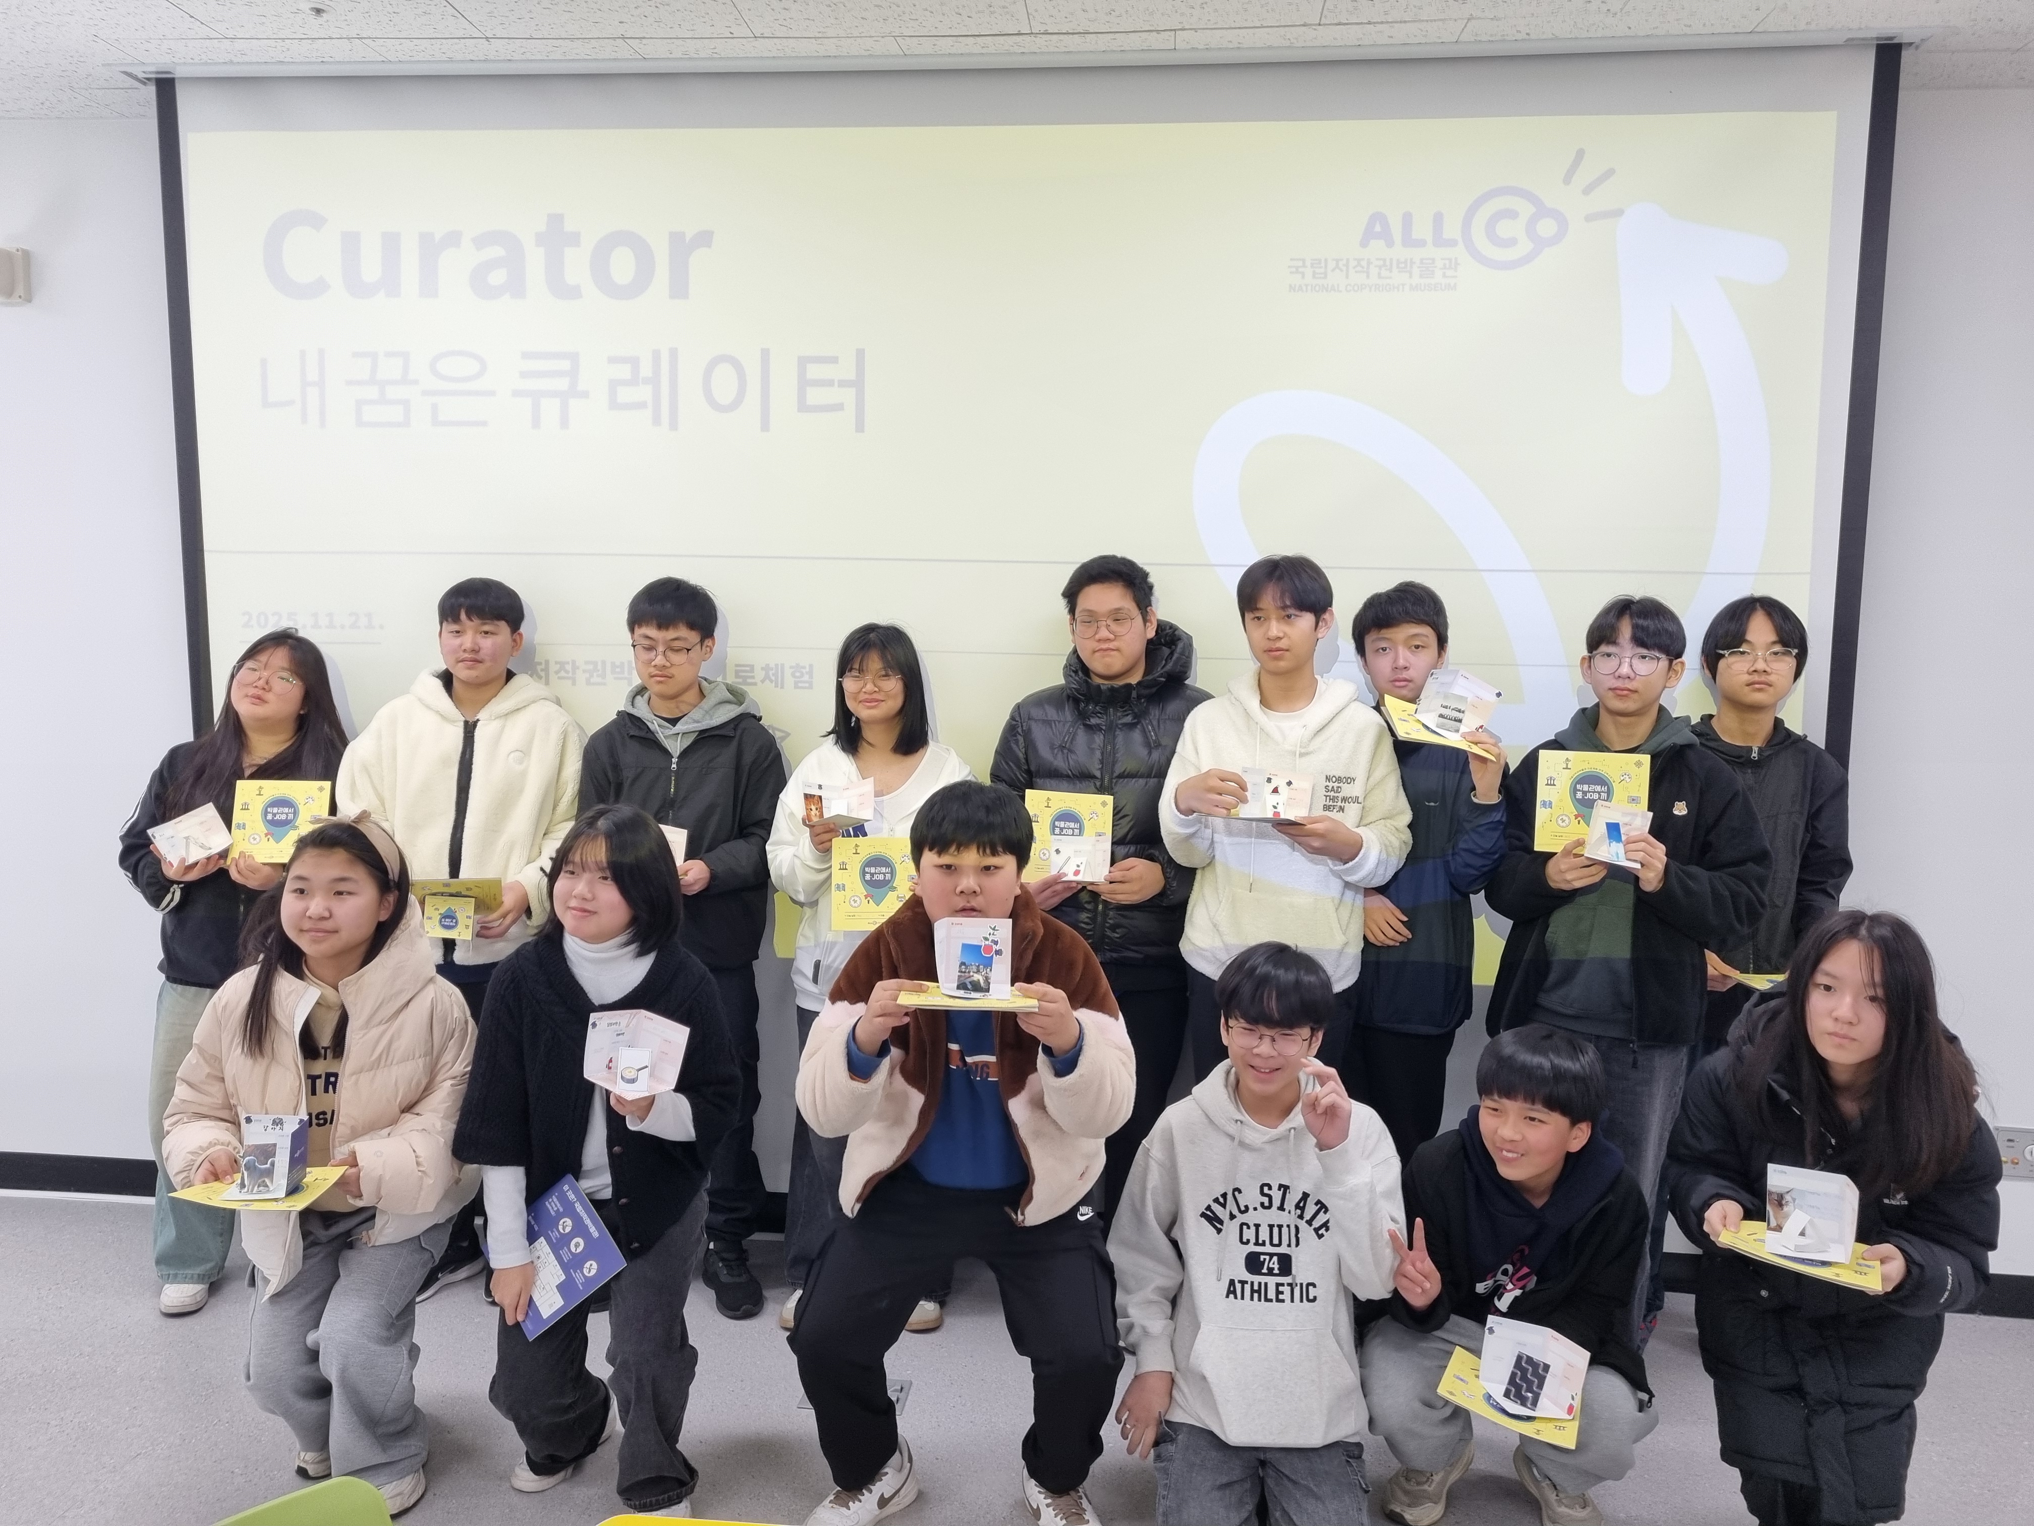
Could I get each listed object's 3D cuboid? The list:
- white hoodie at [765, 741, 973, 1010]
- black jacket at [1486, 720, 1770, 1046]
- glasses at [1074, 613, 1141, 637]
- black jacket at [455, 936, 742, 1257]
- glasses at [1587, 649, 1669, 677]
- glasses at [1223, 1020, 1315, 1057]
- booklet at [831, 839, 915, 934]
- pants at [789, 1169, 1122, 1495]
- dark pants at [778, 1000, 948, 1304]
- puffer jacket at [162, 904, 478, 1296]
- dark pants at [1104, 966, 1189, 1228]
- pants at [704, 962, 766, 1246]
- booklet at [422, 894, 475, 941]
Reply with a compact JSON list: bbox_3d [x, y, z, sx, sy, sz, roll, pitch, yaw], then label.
[{"bbox_3d":[-0.299,0.248,3.280,0.500,0.600,0.300,1,7,-2],"label":"white hoodie"},{"bbox_3d":[1.169,0.235,2.924,0.496,0.626,0.360,3,7,18],"label":"black jacket"},{"bbox_3d":[0.196,-0.289,3.186,0.135,0.045,0.135,3,13,15],"label":"glasses"},{"bbox_3d":[-0.710,0.558,2.600,0.460,0.510,0.360,-1,7,-10],"label":"black jacket"},{"bbox_3d":[1.125,-0.187,2.825,0.140,0.047,0.130,5,10,33],"label":"glasses"},{"bbox_3d":[0.413,0.432,2.483,0.138,0.046,0.135,3,8,15],"label":"glasses"},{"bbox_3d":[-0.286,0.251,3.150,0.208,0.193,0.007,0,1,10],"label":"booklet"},{"bbox_3d":[-0.109,1.010,2.714,0.586,0.491,0.480,1,7,2],"label":"pants"},{"bbox_3d":[-0.344,0.813,3.428,0.400,0.770,0.270,1,7,-2],"label":"dark pants"},{"bbox_3d":[-1.237,0.607,2.740,0.570,0.710,0.460,-1,8,-13],"label":"puffer jacket"},{"bbox_3d":[0.190,0.777,3.374,0.390,0.800,0.280,1,7,2],"label":"dark pants"},{"bbox_3d":[-0.773,0.759,3.489,0.390,0.780,0.260,1,7,0],"label":"pants"},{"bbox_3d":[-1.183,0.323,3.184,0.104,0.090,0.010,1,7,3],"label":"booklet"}]

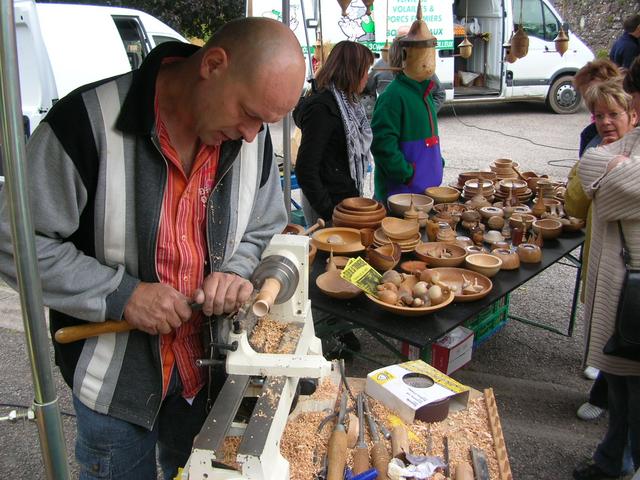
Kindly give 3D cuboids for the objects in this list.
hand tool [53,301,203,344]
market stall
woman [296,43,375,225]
[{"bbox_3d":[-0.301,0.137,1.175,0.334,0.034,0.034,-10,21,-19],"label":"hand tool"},{"bbox_3d":[0.685,0.256,3.400,1.030,0.870,2.270,16,24,38],"label":"market stall"},{"bbox_3d":[0.076,-0.235,3.612,0.340,1.650,0.480,5,19,14],"label":"woman"}]

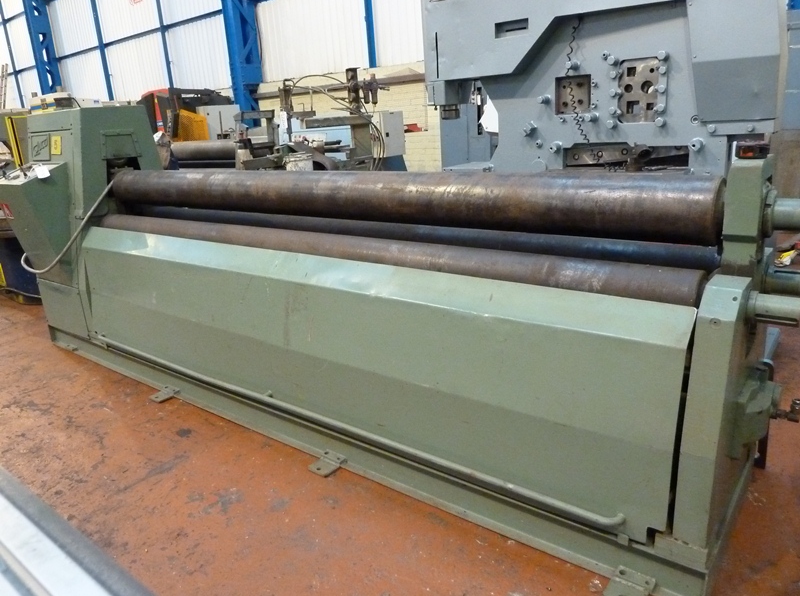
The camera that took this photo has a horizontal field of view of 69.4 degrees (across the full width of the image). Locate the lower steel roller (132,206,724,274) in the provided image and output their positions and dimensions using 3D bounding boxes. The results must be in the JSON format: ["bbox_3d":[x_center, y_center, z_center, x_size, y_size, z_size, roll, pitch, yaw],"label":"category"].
[{"bbox_3d":[-0.349,-0.271,2.518,3.094,0.149,0.149,10,21,37],"label":"lower steel roller"}]

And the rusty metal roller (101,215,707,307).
[{"bbox_3d":[-0.441,-0.201,2.413,3.094,0.151,0.151,10,21,37],"label":"rusty metal roller"}]

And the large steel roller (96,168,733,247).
[{"bbox_3d":[-0.369,-0.440,2.453,3.094,0.191,0.191,10,21,37],"label":"large steel roller"}]

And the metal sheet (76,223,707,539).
[{"bbox_3d":[-0.550,0.128,2.371,3.145,0.639,0.135,10,21,37],"label":"metal sheet"}]

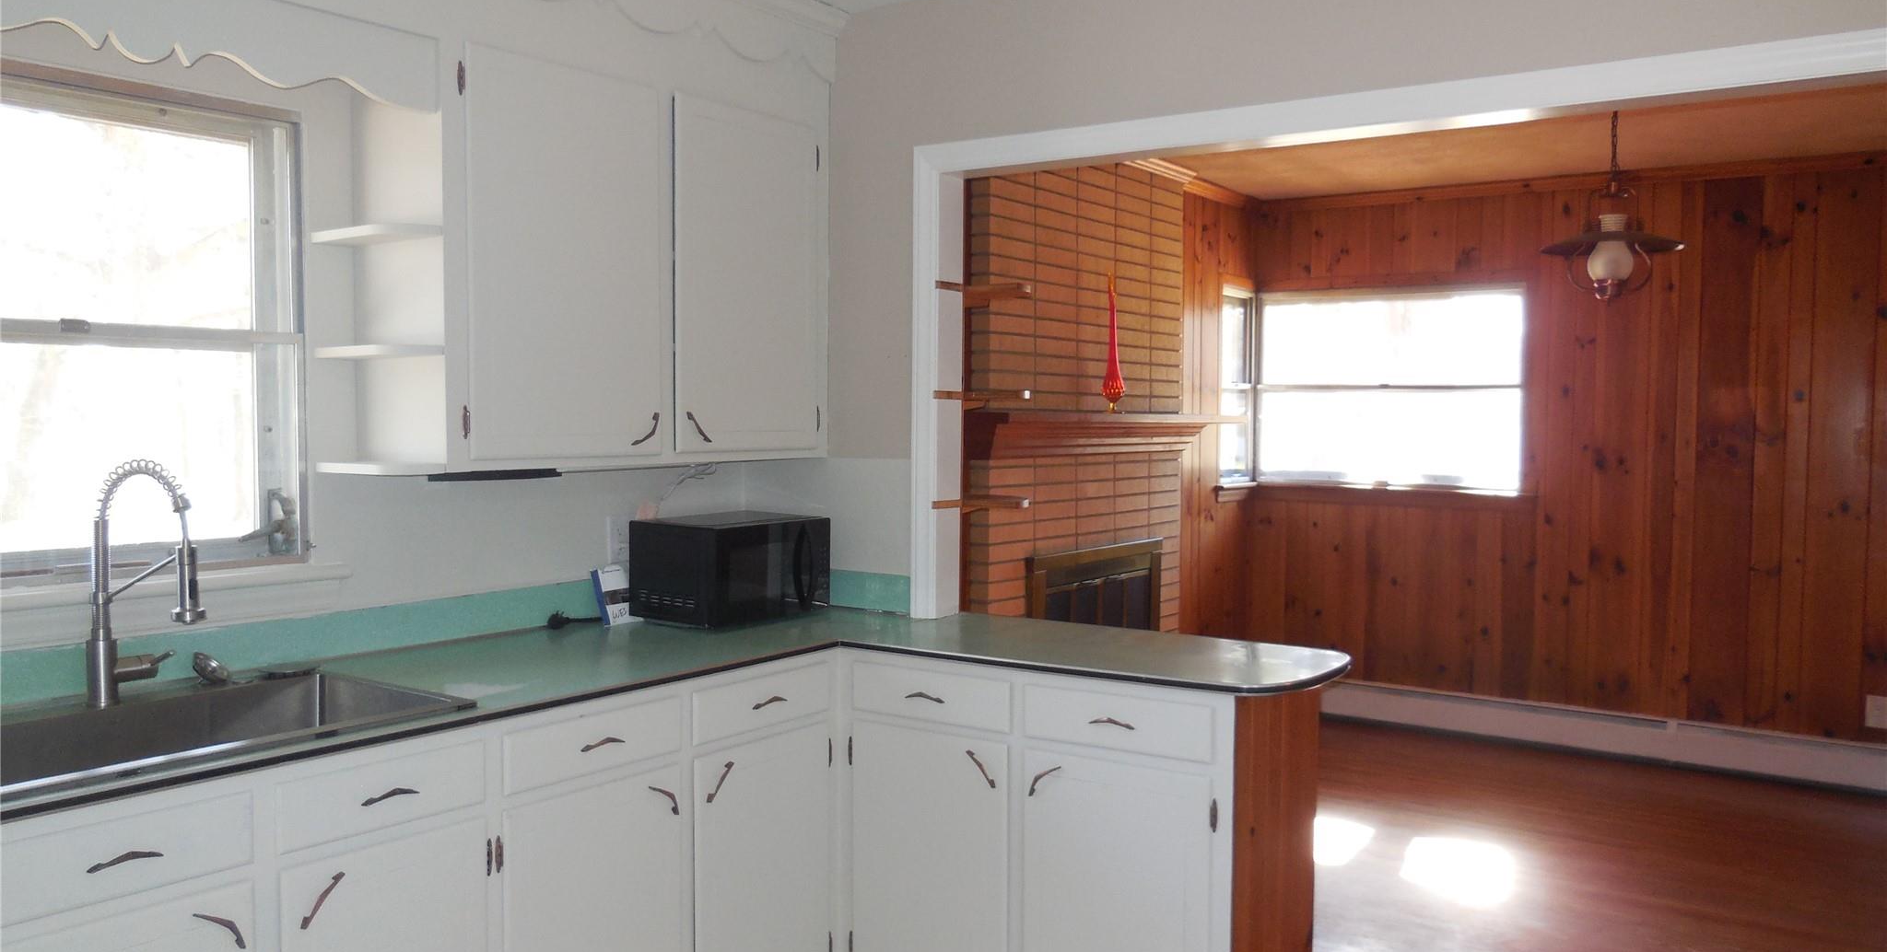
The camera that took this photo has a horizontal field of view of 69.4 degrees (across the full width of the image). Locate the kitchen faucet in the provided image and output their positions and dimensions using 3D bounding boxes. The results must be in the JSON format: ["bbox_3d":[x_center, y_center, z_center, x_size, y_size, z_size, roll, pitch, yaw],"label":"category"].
[{"bbox_3d":[-1.369,0.184,2.365,0.250,0.430,0.130,2,3,22],"label":"kitchen faucet"}]

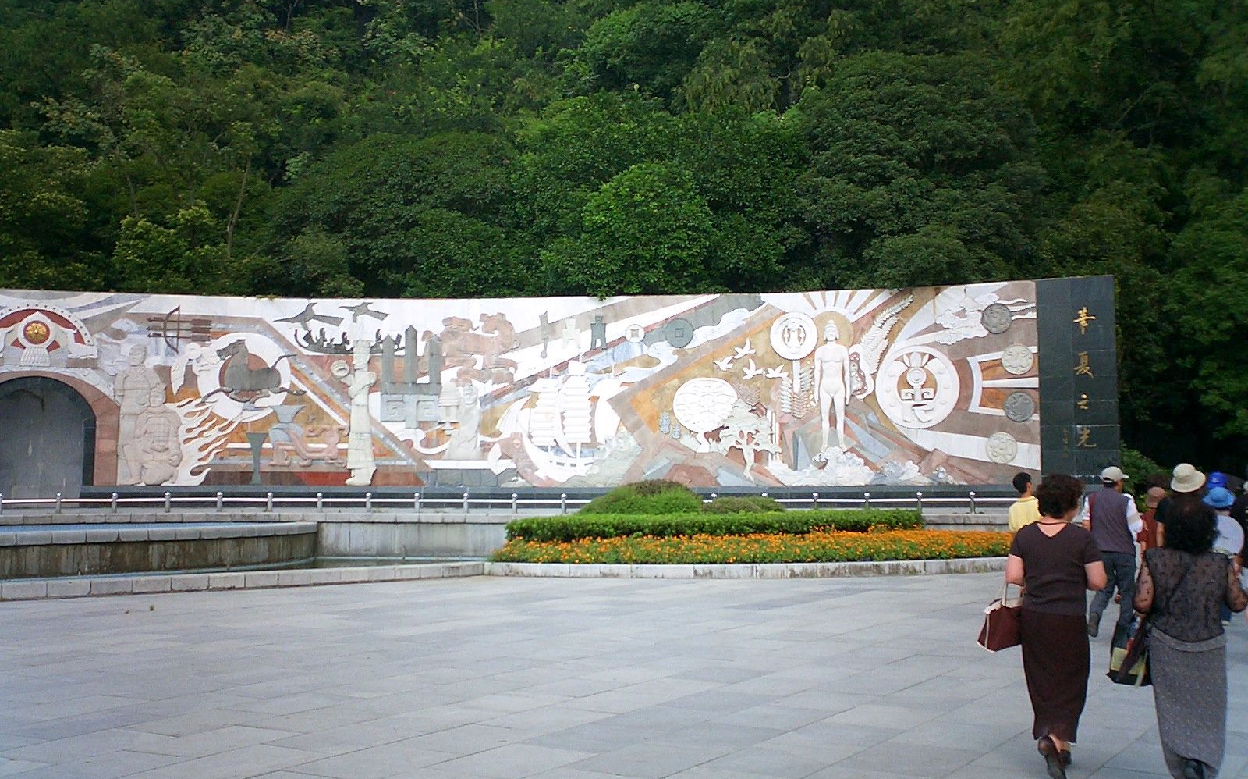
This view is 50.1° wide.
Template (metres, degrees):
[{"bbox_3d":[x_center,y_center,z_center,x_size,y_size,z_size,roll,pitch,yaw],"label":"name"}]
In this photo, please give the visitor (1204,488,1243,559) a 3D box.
[{"bbox_3d":[6.291,1.786,14.006,0.480,1.510,0.450,-2,-5,28],"label":"visitor"}]

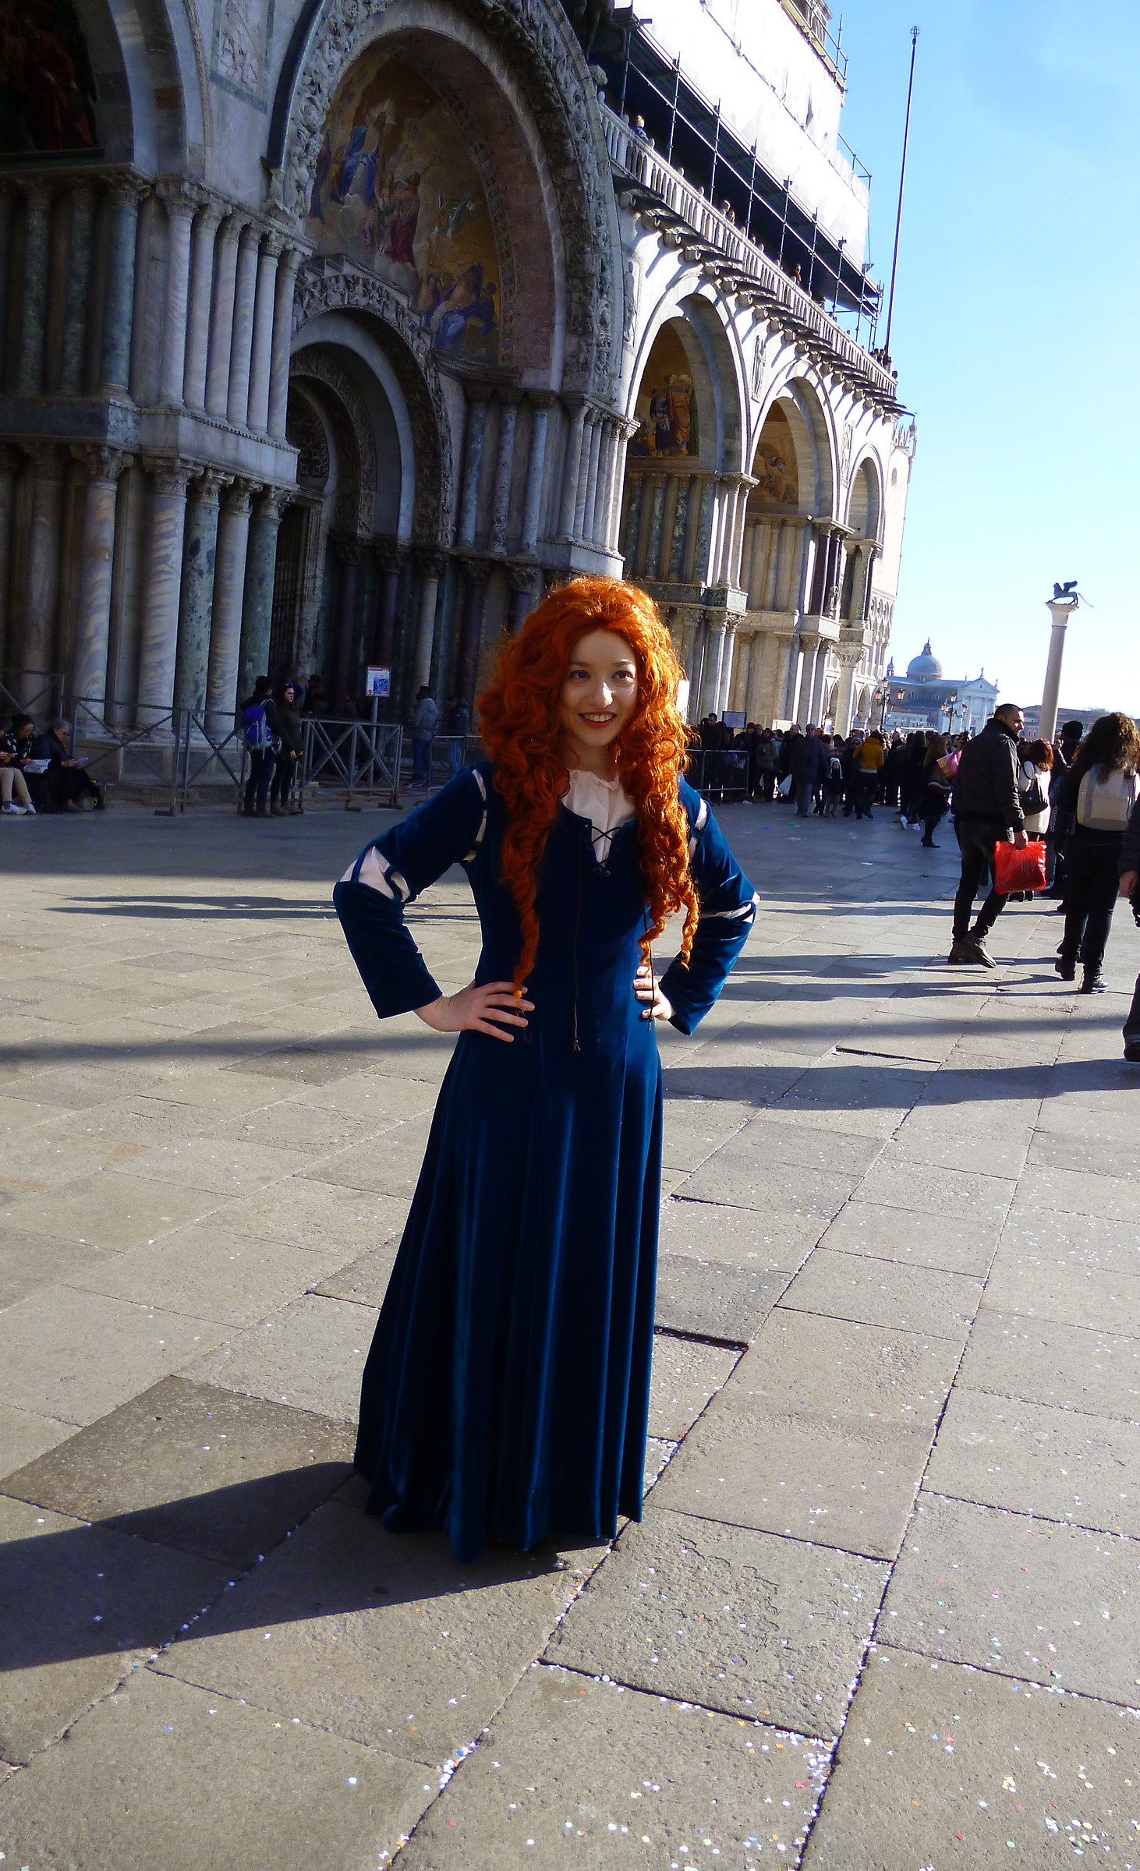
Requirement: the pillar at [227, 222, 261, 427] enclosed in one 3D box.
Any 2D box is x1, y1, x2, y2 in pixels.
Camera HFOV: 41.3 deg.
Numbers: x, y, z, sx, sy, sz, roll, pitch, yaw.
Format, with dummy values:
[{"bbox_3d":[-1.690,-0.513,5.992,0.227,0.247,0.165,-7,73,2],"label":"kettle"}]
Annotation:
[{"bbox_3d":[-4.510,-8.397,20.830,0.340,2.620,0.340,9,9,27],"label":"pillar"}]

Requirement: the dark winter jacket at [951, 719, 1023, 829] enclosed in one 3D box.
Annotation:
[{"bbox_3d":[2.862,-1.101,10.415,0.340,0.730,0.490,-2,11,-40],"label":"dark winter jacket"}]

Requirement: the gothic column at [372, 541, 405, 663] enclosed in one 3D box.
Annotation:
[{"bbox_3d":[-3.305,-5.375,27.456,0.480,3.400,0.480,9,9,25],"label":"gothic column"}]

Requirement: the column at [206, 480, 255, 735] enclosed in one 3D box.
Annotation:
[{"bbox_3d":[-4.554,-4.326,20.309,0.490,3.320,0.490,9,9,25],"label":"column"}]

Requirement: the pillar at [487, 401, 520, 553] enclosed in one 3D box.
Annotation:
[{"bbox_3d":[-1.302,-9.029,29.905,0.370,3.000,0.370,5,8,-1],"label":"pillar"}]

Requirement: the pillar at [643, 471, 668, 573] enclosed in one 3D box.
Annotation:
[{"bbox_3d":[2.004,-9.608,35.566,0.350,2.420,0.350,5,8,-1],"label":"pillar"}]

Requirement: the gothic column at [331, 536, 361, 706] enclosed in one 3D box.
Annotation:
[{"bbox_3d":[-4.310,-5.883,29.113,0.400,3.450,0.400,5,8,-1],"label":"gothic column"}]

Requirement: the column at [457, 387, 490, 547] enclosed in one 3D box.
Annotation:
[{"bbox_3d":[-1.900,-8.944,29.066,0.370,2.970,0.370,9,9,27],"label":"column"}]

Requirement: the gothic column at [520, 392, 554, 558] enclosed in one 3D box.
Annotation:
[{"bbox_3d":[-0.636,-8.691,28.601,0.420,3.037,0.420,5,8,-1],"label":"gothic column"}]

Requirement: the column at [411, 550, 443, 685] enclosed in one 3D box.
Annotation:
[{"bbox_3d":[-2.628,-5.376,27.902,0.480,3.379,0.480,9,8,25],"label":"column"}]

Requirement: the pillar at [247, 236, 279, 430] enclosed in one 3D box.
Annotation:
[{"bbox_3d":[-4.209,-8.226,20.701,0.360,2.557,0.360,9,8,25],"label":"pillar"}]

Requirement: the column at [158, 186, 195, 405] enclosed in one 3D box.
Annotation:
[{"bbox_3d":[-5.099,-8.274,19.714,0.350,2.670,0.350,9,9,27],"label":"column"}]

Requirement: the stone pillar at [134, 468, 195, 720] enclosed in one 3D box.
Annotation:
[{"bbox_3d":[-5.174,-4.306,19.303,0.540,3.354,0.540,9,8,25],"label":"stone pillar"}]

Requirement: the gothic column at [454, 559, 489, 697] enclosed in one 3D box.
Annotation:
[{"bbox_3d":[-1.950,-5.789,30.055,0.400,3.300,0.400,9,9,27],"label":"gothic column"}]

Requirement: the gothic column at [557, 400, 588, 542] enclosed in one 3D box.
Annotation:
[{"bbox_3d":[0.059,-8.719,28.538,0.410,2.520,0.410,5,8,-1],"label":"gothic column"}]

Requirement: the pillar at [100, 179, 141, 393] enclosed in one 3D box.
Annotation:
[{"bbox_3d":[-5.555,-7.989,18.702,0.460,2.578,0.460,9,8,25],"label":"pillar"}]

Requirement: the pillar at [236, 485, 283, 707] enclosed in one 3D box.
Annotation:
[{"bbox_3d":[-4.270,-4.452,20.802,0.540,3.362,0.540,9,8,25],"label":"pillar"}]

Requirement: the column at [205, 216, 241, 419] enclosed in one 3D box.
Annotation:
[{"bbox_3d":[-4.702,-8.342,20.471,0.340,2.560,0.340,5,8,-1],"label":"column"}]

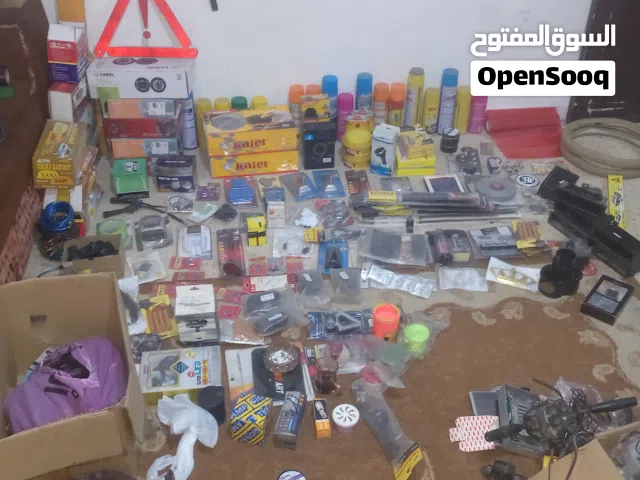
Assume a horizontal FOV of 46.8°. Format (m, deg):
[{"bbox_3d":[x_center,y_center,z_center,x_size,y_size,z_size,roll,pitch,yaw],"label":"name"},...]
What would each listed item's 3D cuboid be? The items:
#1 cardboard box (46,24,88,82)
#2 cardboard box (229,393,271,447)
[{"bbox_3d":[-0.900,-0.669,2.655,0.095,0.155,0.191,3,34,-8],"label":"cardboard box"},{"bbox_3d":[-0.168,0.453,1.867,0.084,0.072,0.092,7,37,10],"label":"cardboard box"}]

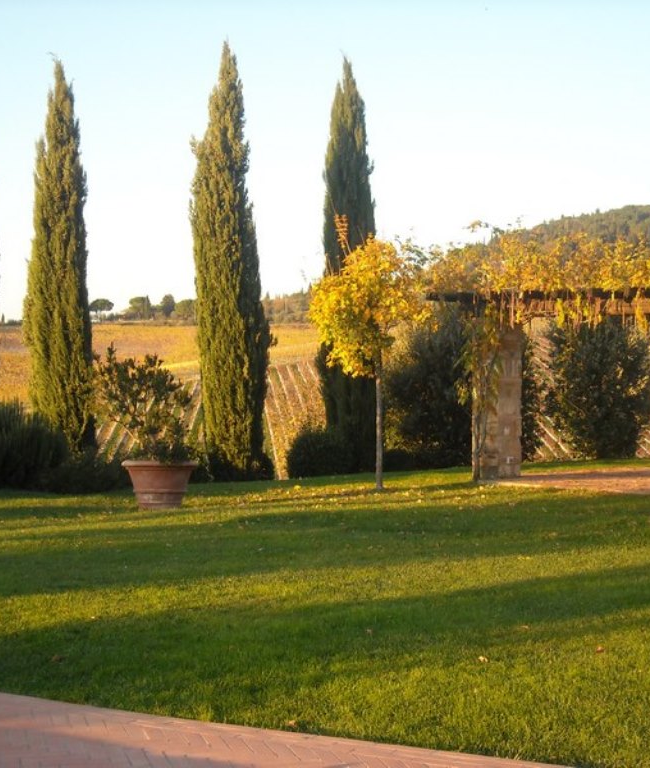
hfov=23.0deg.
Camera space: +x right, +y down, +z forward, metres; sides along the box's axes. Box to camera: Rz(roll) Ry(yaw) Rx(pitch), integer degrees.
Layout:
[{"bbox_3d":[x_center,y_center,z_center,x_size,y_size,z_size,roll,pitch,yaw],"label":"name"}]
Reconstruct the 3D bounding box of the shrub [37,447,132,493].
[{"bbox_3d":[-3.203,1.149,21.100,1.220,0.600,1.050,0,0,0],"label":"shrub"}]

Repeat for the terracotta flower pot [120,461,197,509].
[{"bbox_3d":[-1.896,1.148,18.300,0.860,0.545,0.860,0,0,0],"label":"terracotta flower pot"}]

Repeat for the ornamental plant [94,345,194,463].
[{"bbox_3d":[-2.068,0.223,18.300,1.130,1.350,1.050,0,0,0],"label":"ornamental plant"}]

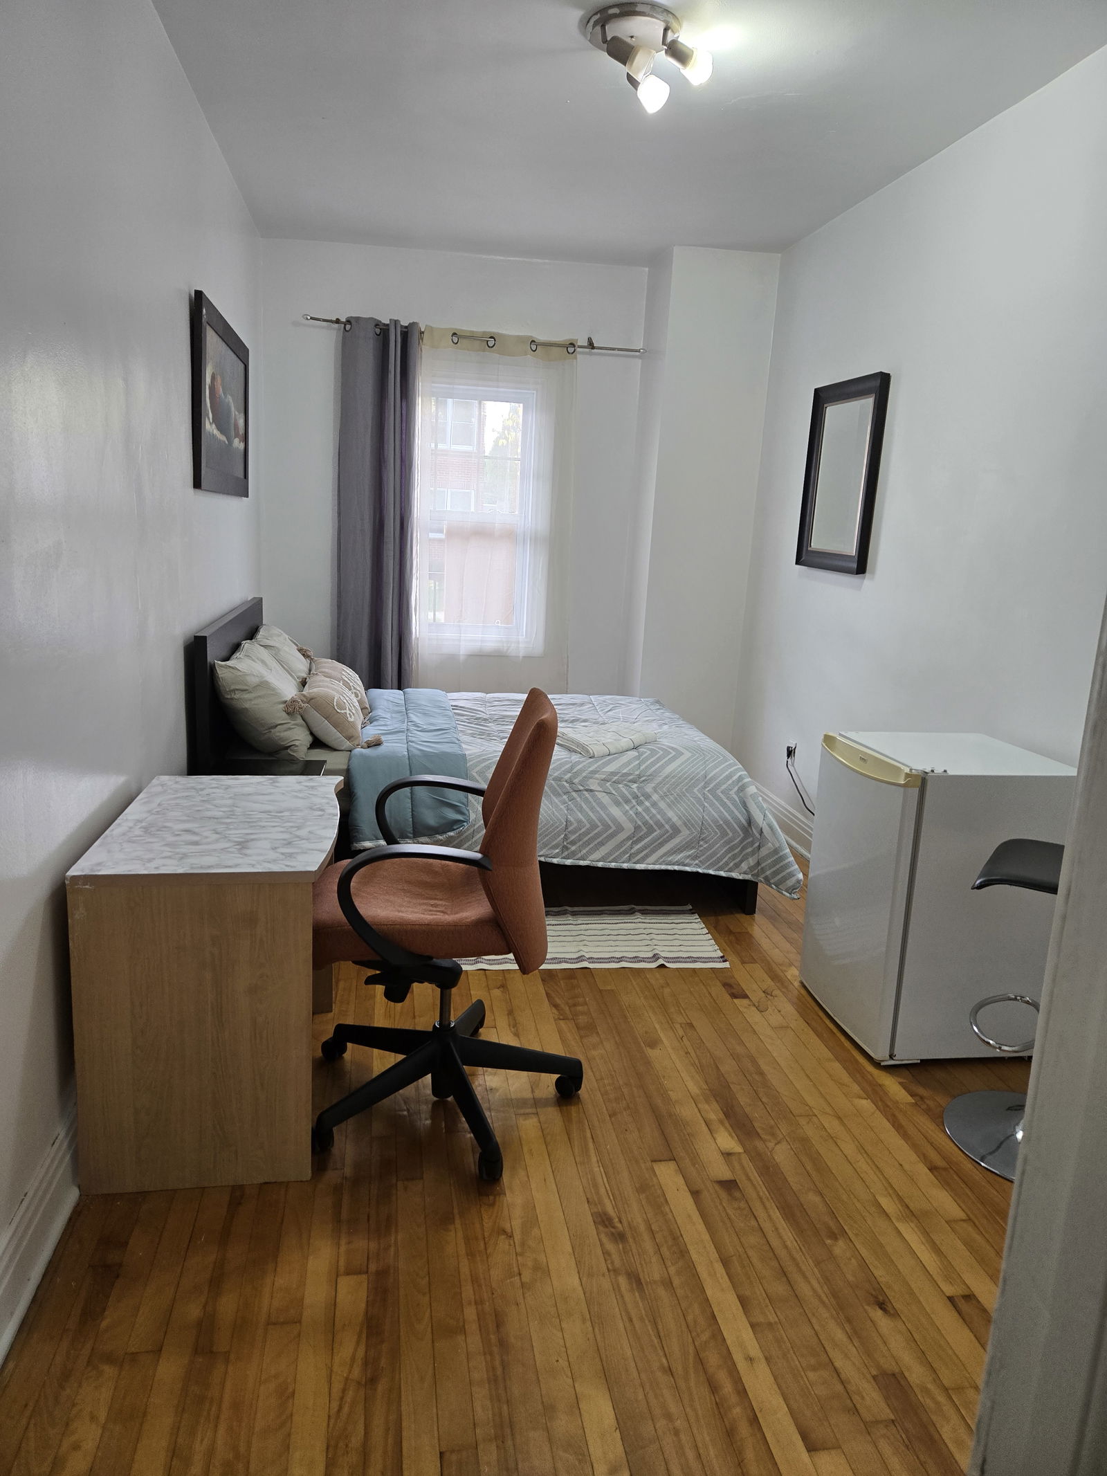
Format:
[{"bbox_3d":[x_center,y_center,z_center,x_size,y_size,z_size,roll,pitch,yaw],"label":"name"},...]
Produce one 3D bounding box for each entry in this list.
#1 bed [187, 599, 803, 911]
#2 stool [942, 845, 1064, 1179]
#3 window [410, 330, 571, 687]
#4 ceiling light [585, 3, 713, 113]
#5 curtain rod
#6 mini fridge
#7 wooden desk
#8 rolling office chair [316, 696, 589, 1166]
[{"bbox_3d":[-0.310,-0.004,4.347,2.180,1.026,1.796,1,12,-10],"label":"bed"},{"bbox_3d":[1.212,0.587,2.351,0.492,0.855,0.427,1,12,-10],"label":"stool"},{"bbox_3d":[-0.353,-1.071,5.450,0.905,2.223,0.086,1,12,-10],"label":"window"},{"bbox_3d":[0.244,-1.884,2.739,0.306,0.171,0.264,1,12,-10],"label":"ceiling light"},{"bbox_3d":[-0.393,-2.146,5.213,1.803,0.064,0.093,2,12,-10],"label":"curtain rod"},{"bbox_3d":[1.161,0.456,2.999,0.573,0.838,0.547,1,12,-10],"label":"mini fridge"},{"bbox_3d":[-0.793,0.538,2.428,0.516,0.715,0.798,1,12,-10],"label":"wooden desk"},{"bbox_3d":[-0.256,0.399,2.404,0.677,1.047,0.684,2,12,-5],"label":"rolling office chair"}]

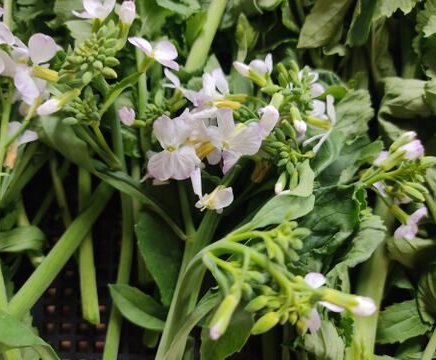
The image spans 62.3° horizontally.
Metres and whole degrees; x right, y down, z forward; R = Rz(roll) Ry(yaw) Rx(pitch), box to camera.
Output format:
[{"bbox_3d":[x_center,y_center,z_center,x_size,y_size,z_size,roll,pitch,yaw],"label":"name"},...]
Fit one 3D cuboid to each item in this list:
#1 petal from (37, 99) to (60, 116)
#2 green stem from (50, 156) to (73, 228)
[{"bbox_3d":[-0.089,-0.038,0.190,0.013,0.008,0.008,-21,90,-12],"label":"petal"},{"bbox_3d":[-0.122,0.009,0.280,0.009,0.009,0.054,-13,90,0],"label":"green stem"}]

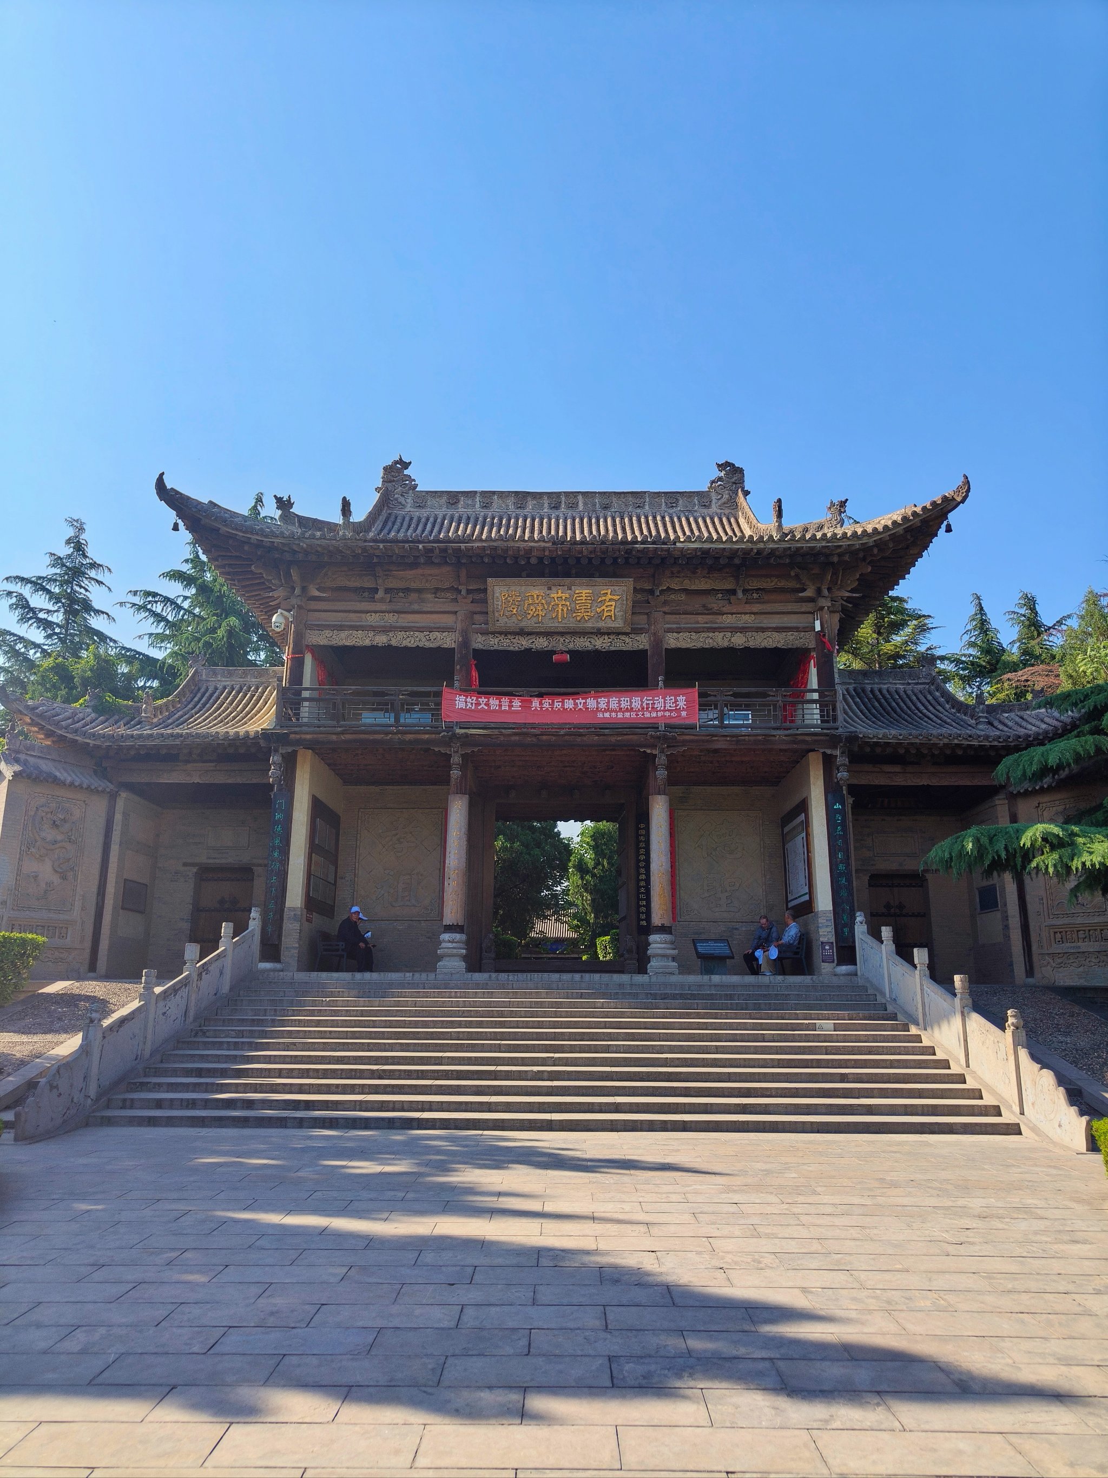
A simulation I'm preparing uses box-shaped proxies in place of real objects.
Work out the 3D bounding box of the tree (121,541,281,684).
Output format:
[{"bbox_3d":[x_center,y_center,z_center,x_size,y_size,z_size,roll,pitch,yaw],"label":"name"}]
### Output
[{"bbox_3d":[-10.194,0.131,28.087,6.000,11.920,6.000,0,-12,0],"label":"tree"}]

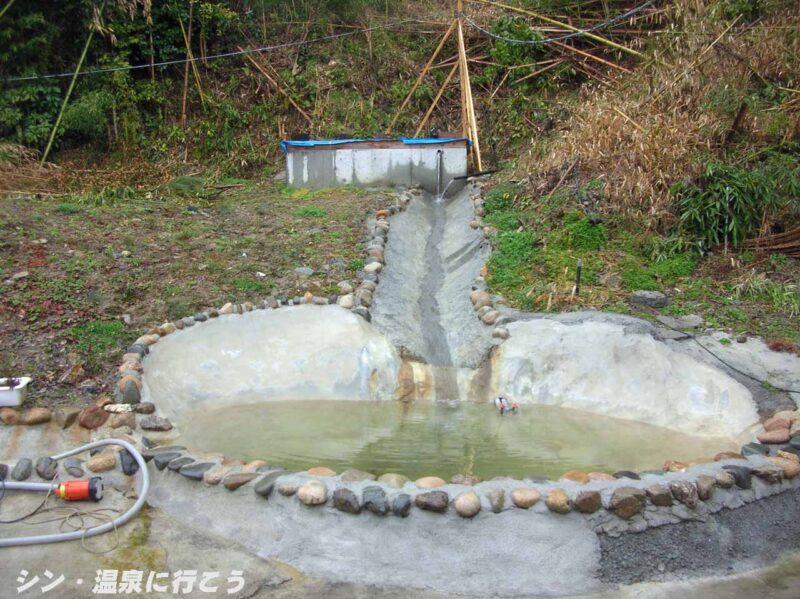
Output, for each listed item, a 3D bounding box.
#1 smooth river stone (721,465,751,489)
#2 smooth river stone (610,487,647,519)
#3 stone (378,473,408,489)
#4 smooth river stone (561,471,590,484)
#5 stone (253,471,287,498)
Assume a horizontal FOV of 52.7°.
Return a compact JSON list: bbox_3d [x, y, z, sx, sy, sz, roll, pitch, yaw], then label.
[{"bbox_3d":[1.683,0.882,4.033,0.090,0.105,0.165,-2,5,-22],"label":"smooth river stone"},{"bbox_3d":[1.087,0.966,3.846,0.160,0.140,0.140,-1,6,-14],"label":"smooth river stone"},{"bbox_3d":[-0.039,1.097,4.900,0.180,0.090,0.140,0,5,0],"label":"stone"},{"bbox_3d":[0.906,0.919,4.172,0.155,0.075,0.120,-1,6,-9],"label":"smooth river stone"},{"bbox_3d":[-0.632,0.892,3.920,0.190,0.100,0.095,-5,7,-45],"label":"stone"}]

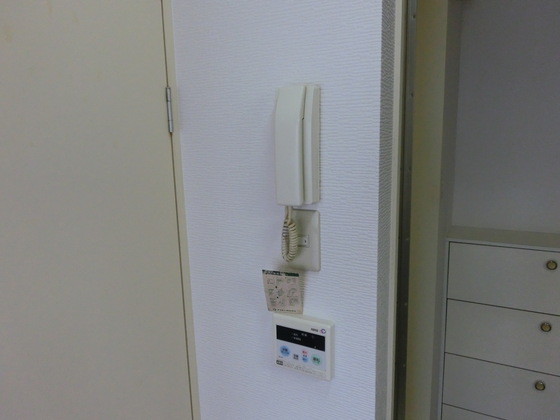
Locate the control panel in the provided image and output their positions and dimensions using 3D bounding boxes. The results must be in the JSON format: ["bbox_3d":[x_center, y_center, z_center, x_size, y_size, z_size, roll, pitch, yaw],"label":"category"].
[{"bbox_3d":[0.048,0.276,0.825,0.129,0.118,0.020,4,11,28],"label":"control panel"}]

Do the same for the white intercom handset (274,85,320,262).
[{"bbox_3d":[0.034,-0.059,0.745,0.065,0.322,0.060,4,11,28],"label":"white intercom handset"}]

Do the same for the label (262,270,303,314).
[{"bbox_3d":[0.007,0.168,0.816,0.077,0.095,0.008,3,24,20],"label":"label"}]

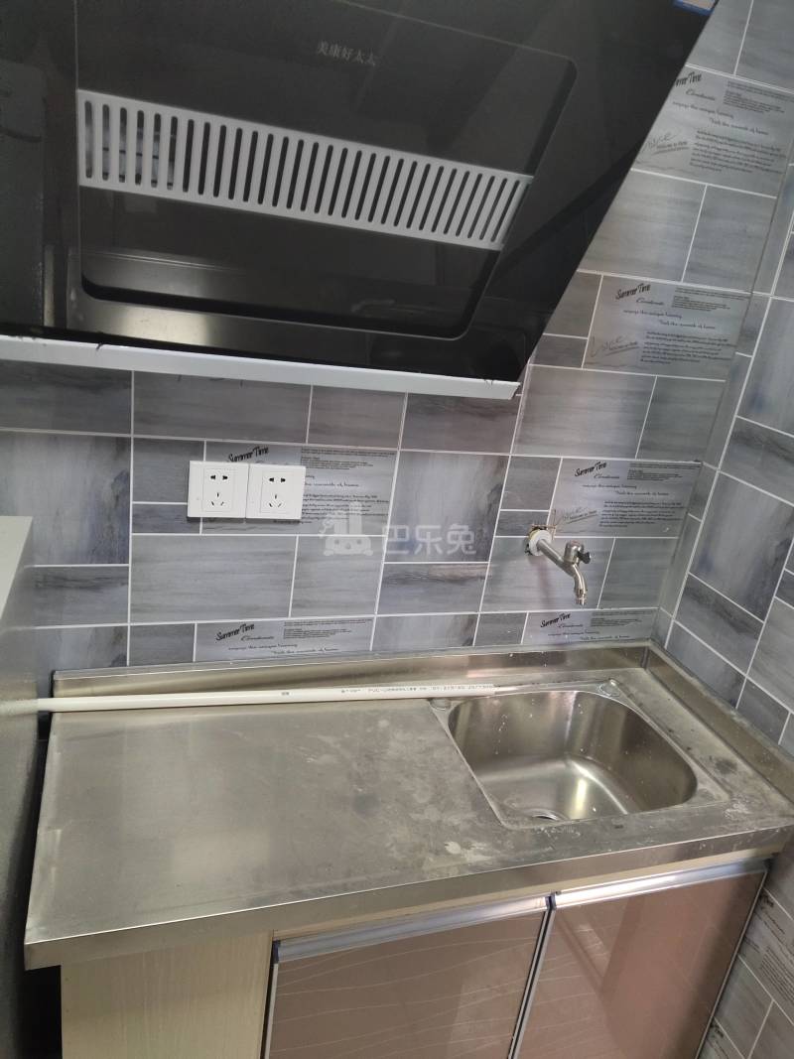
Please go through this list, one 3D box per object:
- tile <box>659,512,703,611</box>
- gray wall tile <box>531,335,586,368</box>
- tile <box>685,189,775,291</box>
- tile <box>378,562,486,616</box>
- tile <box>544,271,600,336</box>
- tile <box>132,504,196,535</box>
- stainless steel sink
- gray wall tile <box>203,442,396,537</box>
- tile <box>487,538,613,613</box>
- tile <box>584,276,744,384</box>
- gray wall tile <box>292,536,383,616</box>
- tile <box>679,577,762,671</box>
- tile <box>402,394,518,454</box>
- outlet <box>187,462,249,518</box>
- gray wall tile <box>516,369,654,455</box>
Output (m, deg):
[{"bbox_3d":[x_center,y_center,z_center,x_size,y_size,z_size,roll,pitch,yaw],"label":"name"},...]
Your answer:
[{"bbox_3d":[0.548,0.071,1.465,0.010,0.202,0.047,1,22,-20],"label":"tile"},{"bbox_3d":[0.260,-0.289,1.236,0.097,0.047,0.010,1,22,-19],"label":"gray wall tile"},{"bbox_3d":[0.544,-0.473,1.254,0.143,0.148,0.010,1,22,-19],"label":"tile"},{"bbox_3d":[0.062,0.103,1.341,0.198,0.100,0.010,1,22,-20],"label":"tile"},{"bbox_3d":[0.270,-0.359,1.214,0.100,0.102,0.010,1,22,-20],"label":"tile"},{"bbox_3d":[-0.345,-0.017,1.145,0.101,0.050,0.010,1,22,-20],"label":"tile"},{"bbox_3d":[0.272,0.427,1.271,0.370,0.162,0.318,1,22,-20],"label":"stainless steel sink"},{"bbox_3d":[-0.149,-0.062,1.192,0.299,0.148,0.010,1,22,-20],"label":"gray wall tile"},{"bbox_3d":[0.277,0.082,1.407,0.249,0.150,0.010,1,22,-20],"label":"tile"},{"bbox_3d":[0.452,-0.334,1.283,0.293,0.150,0.010,1,22,-19],"label":"tile"},{"bbox_3d":[-0.098,0.077,1.270,0.148,0.148,0.010,1,22,-20],"label":"gray wall tile"},{"bbox_3d":[0.577,0.165,1.374,0.010,0.099,0.197,1,22,-19],"label":"tile"},{"bbox_3d":[0.103,-0.175,1.235,0.198,0.100,0.010,1,22,-20],"label":"tile"},{"bbox_3d":[-0.267,-0.060,1.142,0.086,0.086,0.010,1,22,-20],"label":"outlet"},{"bbox_3d":[0.317,-0.196,1.300,0.249,0.150,0.010,1,22,-20],"label":"gray wall tile"}]

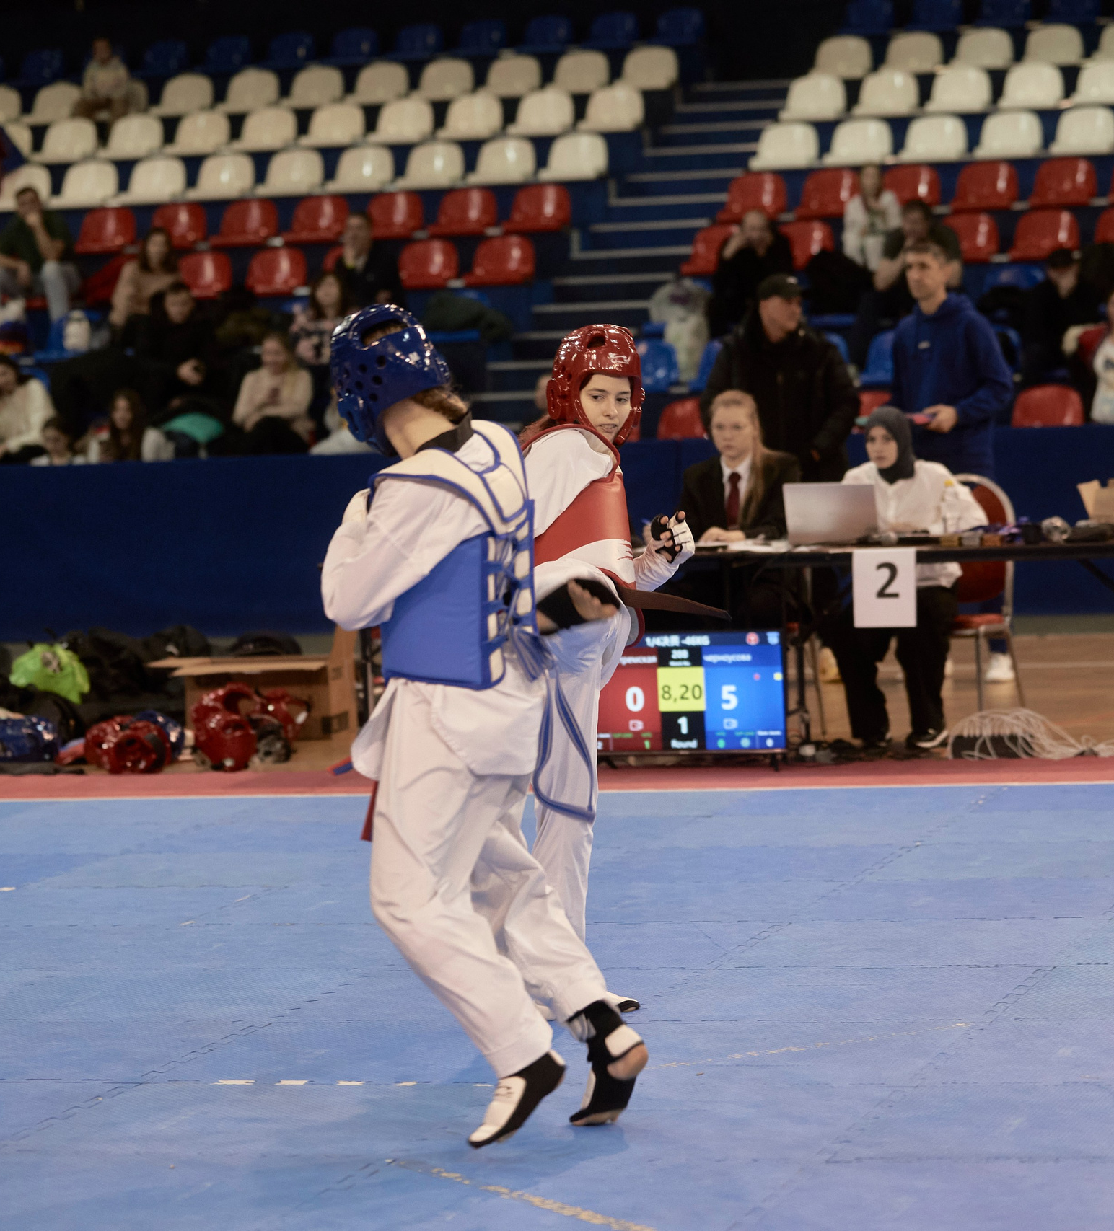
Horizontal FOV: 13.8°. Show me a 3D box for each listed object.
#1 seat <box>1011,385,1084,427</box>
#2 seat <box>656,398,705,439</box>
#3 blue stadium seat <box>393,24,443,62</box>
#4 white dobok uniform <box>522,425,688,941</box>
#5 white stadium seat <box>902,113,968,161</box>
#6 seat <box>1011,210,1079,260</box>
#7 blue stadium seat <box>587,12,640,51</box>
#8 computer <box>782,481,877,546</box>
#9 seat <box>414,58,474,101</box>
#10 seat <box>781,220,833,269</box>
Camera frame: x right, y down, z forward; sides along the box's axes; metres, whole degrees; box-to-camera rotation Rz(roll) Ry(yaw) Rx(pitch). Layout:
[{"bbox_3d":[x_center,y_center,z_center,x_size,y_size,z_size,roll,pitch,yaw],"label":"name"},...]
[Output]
[{"bbox_3d":[2.607,-1.066,24.682,0.395,0.310,0.380,-1,3,15],"label":"seat"},{"bbox_3d":[0.687,-0.978,24.322,0.400,0.300,0.380,-2,4,15],"label":"seat"},{"bbox_3d":[-0.987,-3.944,32.045,0.390,0.302,0.365,-1,4,16],"label":"blue stadium seat"},{"bbox_3d":[0.087,0.238,10.950,0.450,1.340,0.470,-1,4,18],"label":"white dobok uniform"},{"bbox_3d":[2.336,-2.942,28.578,0.400,0.300,0.380,-2,4,15],"label":"white stadium seat"},{"bbox_3d":[2.971,-2.317,28.175,0.390,0.310,0.370,-1,4,16],"label":"seat"},{"bbox_3d":[0.381,-4.165,33.020,0.395,0.310,0.380,-1,3,15],"label":"blue stadium seat"},{"bbox_3d":[1.006,-0.363,16.414,0.320,0.207,0.285,-1,4,18],"label":"computer"},{"bbox_3d":[-0.768,-3.602,31.045,0.390,0.302,0.365,-1,4,16],"label":"seat"},{"bbox_3d":[1.459,-2.233,27.891,0.395,0.310,0.380,-1,3,15],"label":"seat"}]

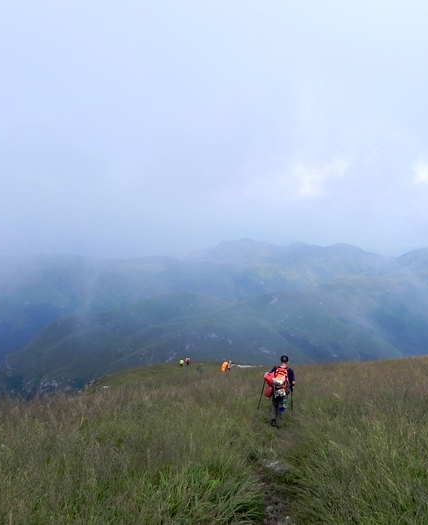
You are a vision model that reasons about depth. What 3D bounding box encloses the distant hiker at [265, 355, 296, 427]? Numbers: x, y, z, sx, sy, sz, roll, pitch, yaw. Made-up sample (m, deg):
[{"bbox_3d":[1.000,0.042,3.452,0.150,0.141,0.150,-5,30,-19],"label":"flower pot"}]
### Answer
[{"bbox_3d":[1.581,3.031,12.500,0.720,1.710,0.630,0,2,-2],"label":"distant hiker"}]

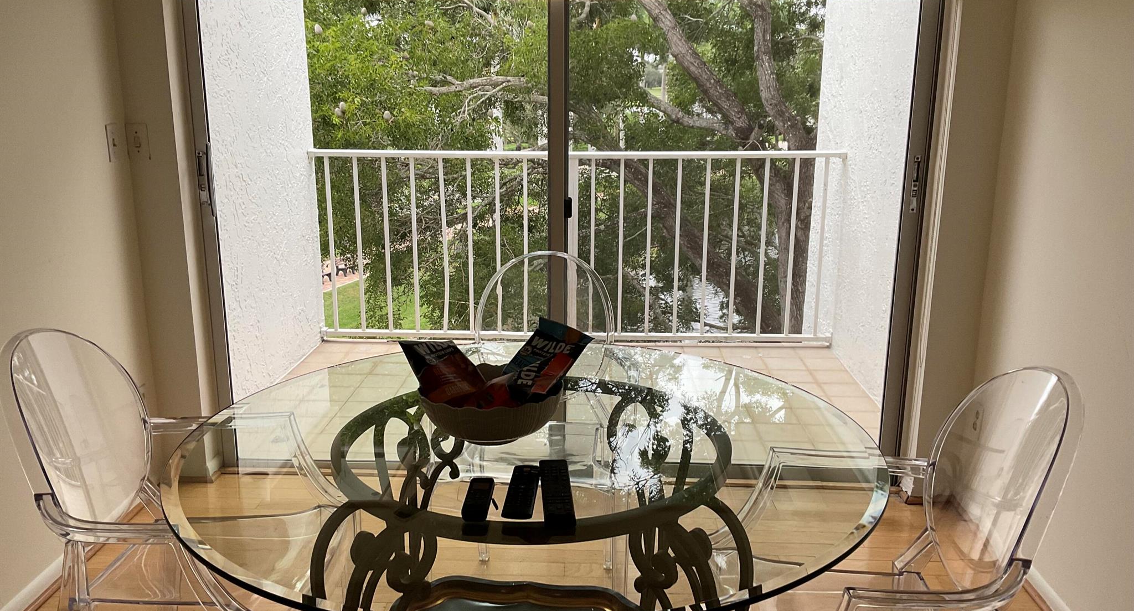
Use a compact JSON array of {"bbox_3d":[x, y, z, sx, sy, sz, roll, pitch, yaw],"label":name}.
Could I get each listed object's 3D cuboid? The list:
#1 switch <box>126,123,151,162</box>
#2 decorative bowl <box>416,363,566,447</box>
[{"bbox_3d":[-1.369,-0.521,3.033,0.071,0.116,0.012,1,14,3],"label":"switch"},{"bbox_3d":[-0.149,0.203,1.856,0.280,0.108,0.280,0,14,0],"label":"decorative bowl"}]

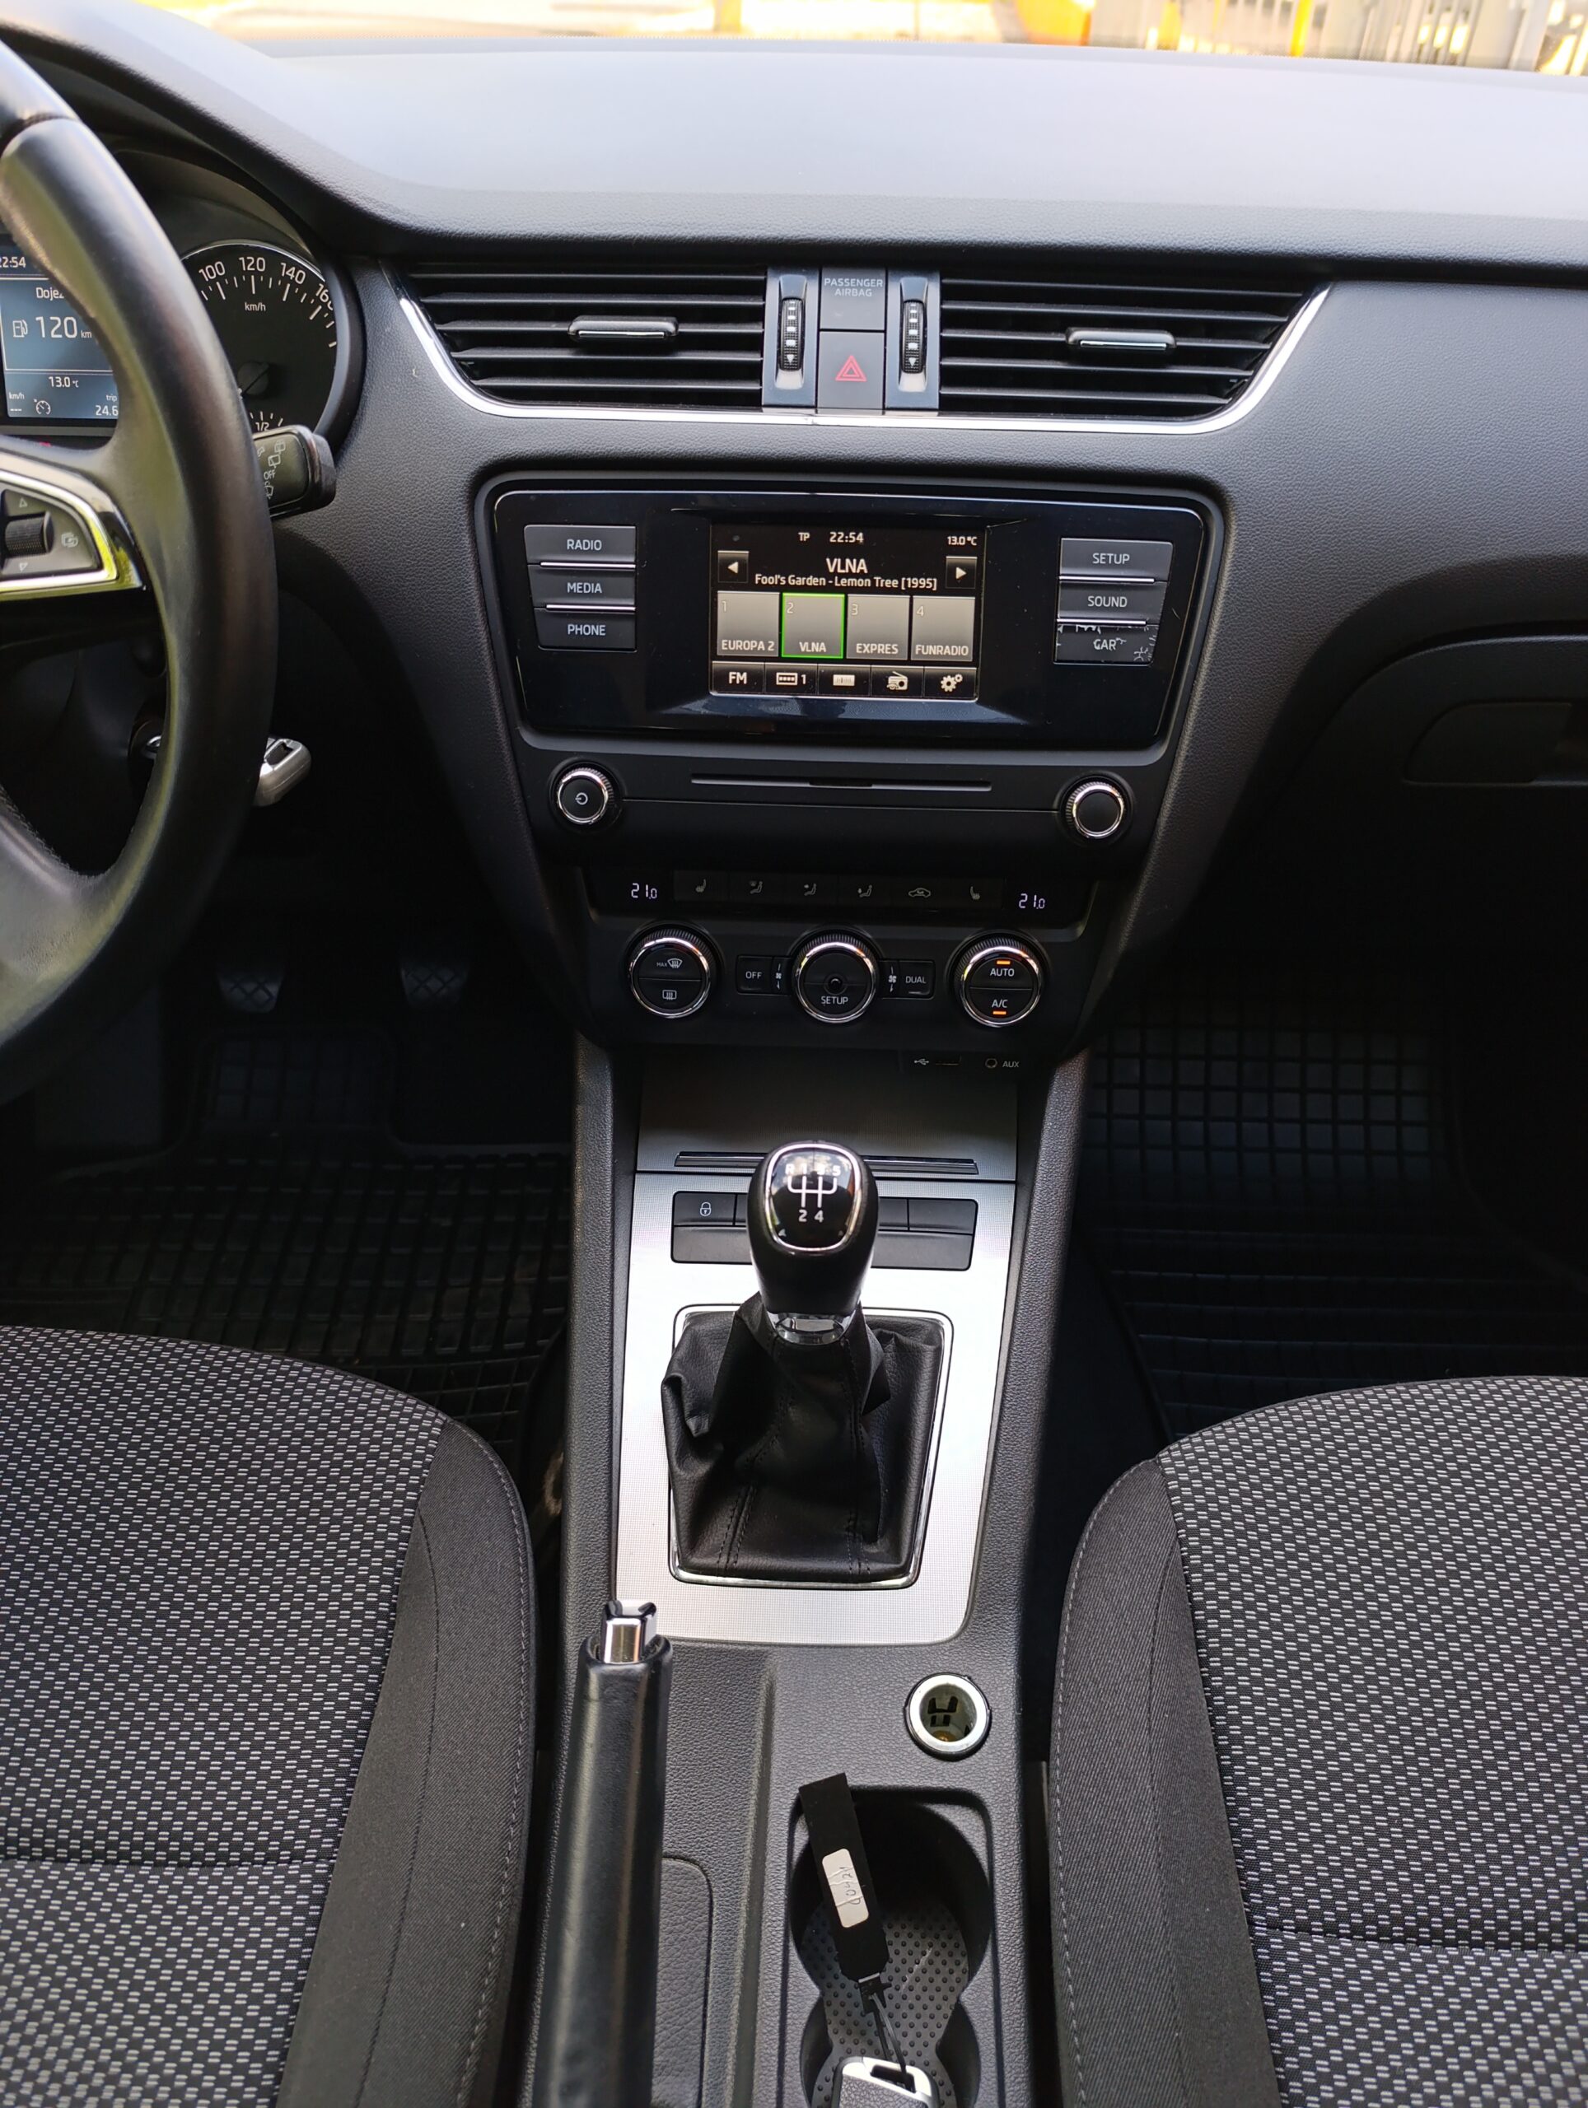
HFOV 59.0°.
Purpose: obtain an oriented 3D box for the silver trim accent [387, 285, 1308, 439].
[{"bbox_3d":[0.028,-0.293,0.585,0.391,0.065,0.028,1,-2,0],"label":"silver trim accent"}]

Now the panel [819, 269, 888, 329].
[{"bbox_3d":[0.025,-0.318,0.590,0.028,0.025,0.010,1,-2,0],"label":"panel"}]

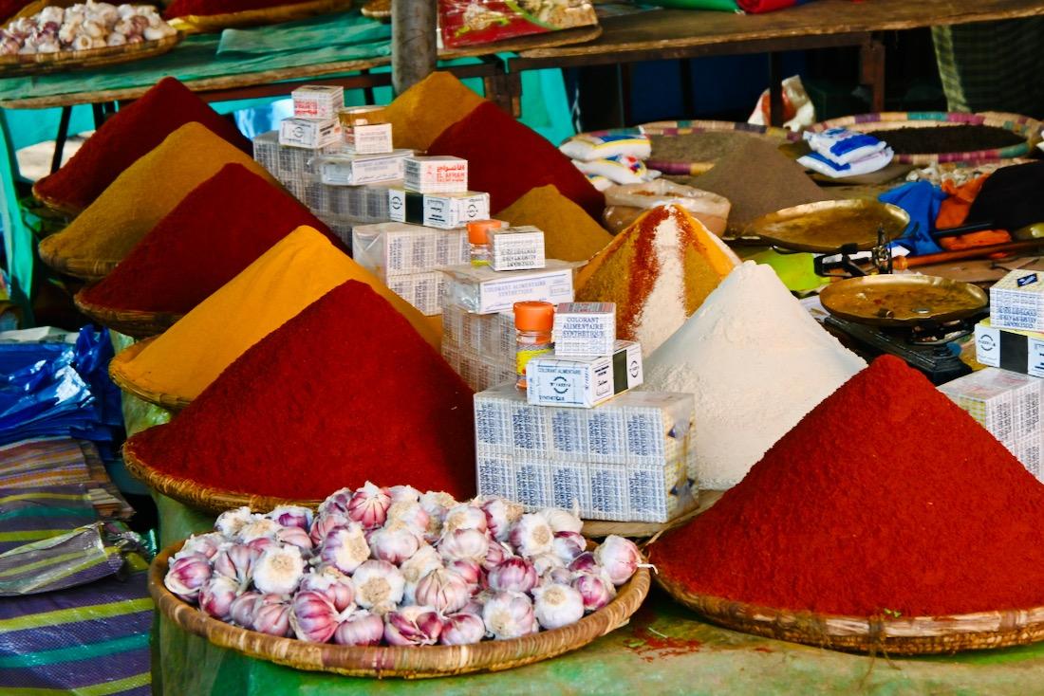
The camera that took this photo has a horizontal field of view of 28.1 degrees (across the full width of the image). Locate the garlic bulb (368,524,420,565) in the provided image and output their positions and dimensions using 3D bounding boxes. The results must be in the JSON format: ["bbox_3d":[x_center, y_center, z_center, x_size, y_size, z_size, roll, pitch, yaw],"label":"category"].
[{"bbox_3d":[-0.129,0.199,2.111,0.051,0.046,0.051,0,14,0],"label":"garlic bulb"}]

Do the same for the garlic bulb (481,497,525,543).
[{"bbox_3d":[-0.022,0.185,2.248,0.048,0.049,0.049,-19,0,24],"label":"garlic bulb"}]

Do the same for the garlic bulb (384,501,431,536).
[{"bbox_3d":[-0.117,0.175,2.140,0.046,0.046,0.043,-1,37,16],"label":"garlic bulb"}]

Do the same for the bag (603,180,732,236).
[{"bbox_3d":[0.256,-0.236,3.700,0.230,0.115,0.200,0,14,0],"label":"bag"}]

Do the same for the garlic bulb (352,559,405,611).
[{"bbox_3d":[-0.143,0.237,2.079,0.052,0.052,0.047,-1,18,-3],"label":"garlic bulb"}]

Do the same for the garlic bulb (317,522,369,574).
[{"bbox_3d":[-0.178,0.203,2.106,0.051,0.051,0.047,11,-18,-36],"label":"garlic bulb"}]

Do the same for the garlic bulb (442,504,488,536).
[{"bbox_3d":[-0.060,0.186,2.238,0.049,0.049,0.044,5,-4,21],"label":"garlic bulb"}]

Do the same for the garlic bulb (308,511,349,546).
[{"bbox_3d":[-0.196,0.184,2.120,0.046,0.044,0.046,0,15,0],"label":"garlic bulb"}]

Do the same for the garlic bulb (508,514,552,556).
[{"bbox_3d":[0.010,0.201,2.237,0.048,0.048,0.044,-6,5,-24],"label":"garlic bulb"}]

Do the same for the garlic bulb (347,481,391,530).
[{"bbox_3d":[-0.165,0.171,2.245,0.048,0.050,0.048,-3,30,0],"label":"garlic bulb"}]

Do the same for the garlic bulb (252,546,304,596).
[{"bbox_3d":[-0.242,0.222,2.082,0.051,0.051,0.046,4,-20,-12],"label":"garlic bulb"}]

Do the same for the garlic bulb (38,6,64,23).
[{"bbox_3d":[-1.047,-0.739,4.650,0.051,0.048,0.051,4,15,16],"label":"garlic bulb"}]

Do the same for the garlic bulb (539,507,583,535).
[{"bbox_3d":[0.042,0.197,2.326,0.048,0.049,0.048,19,24,0],"label":"garlic bulb"}]

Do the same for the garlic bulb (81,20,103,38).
[{"bbox_3d":[-1.061,-0.788,5.150,0.053,0.047,0.053,0,12,0],"label":"garlic bulb"}]

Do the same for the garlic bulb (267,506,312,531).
[{"bbox_3d":[-0.255,0.192,2.305,0.050,0.044,0.050,0,12,0],"label":"garlic bulb"}]

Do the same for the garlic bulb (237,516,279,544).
[{"bbox_3d":[-0.286,0.200,2.271,0.049,0.044,0.049,0,12,0],"label":"garlic bulb"}]

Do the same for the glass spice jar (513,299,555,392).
[{"bbox_3d":[0.015,-0.002,2.480,0.048,0.099,0.048,0,12,0],"label":"glass spice jar"}]

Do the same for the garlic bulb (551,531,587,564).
[{"bbox_3d":[0.049,0.208,2.160,0.044,0.042,0.044,0,15,0],"label":"garlic bulb"}]

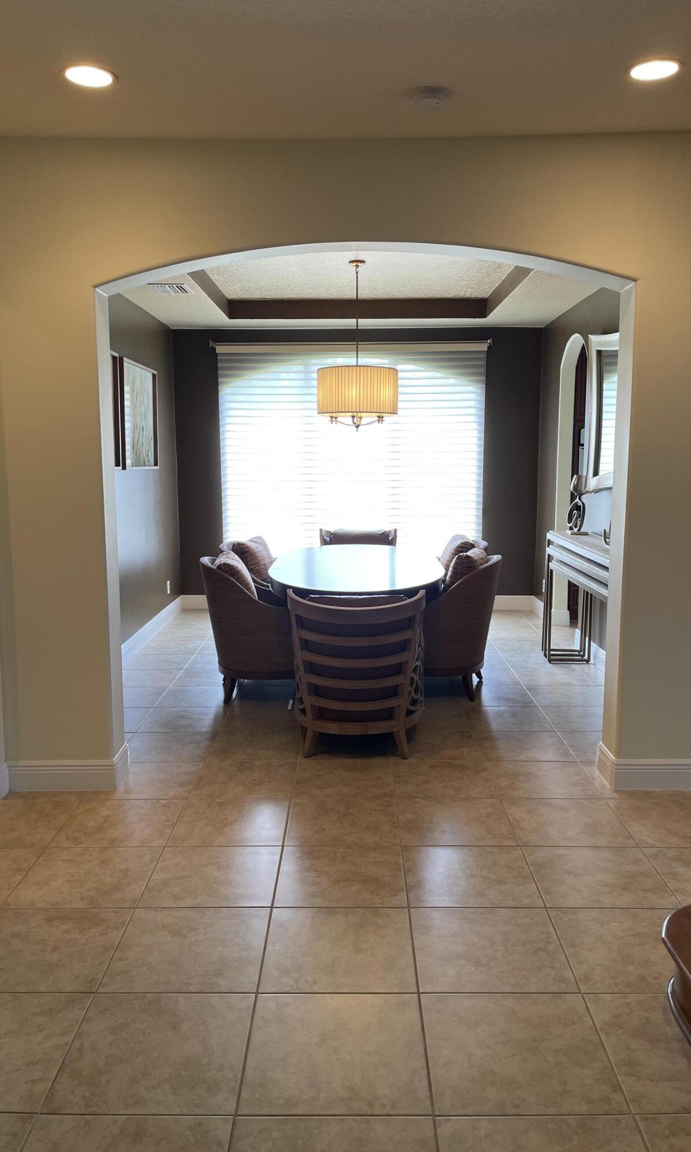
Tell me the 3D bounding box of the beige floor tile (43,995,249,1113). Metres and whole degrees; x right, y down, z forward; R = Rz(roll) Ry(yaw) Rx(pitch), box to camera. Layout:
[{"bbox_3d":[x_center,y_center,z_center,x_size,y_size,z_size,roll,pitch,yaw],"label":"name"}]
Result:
[{"bbox_3d":[-0.476,1.208,2.207,0.450,0.010,0.450,0,8,1],"label":"beige floor tile"}]

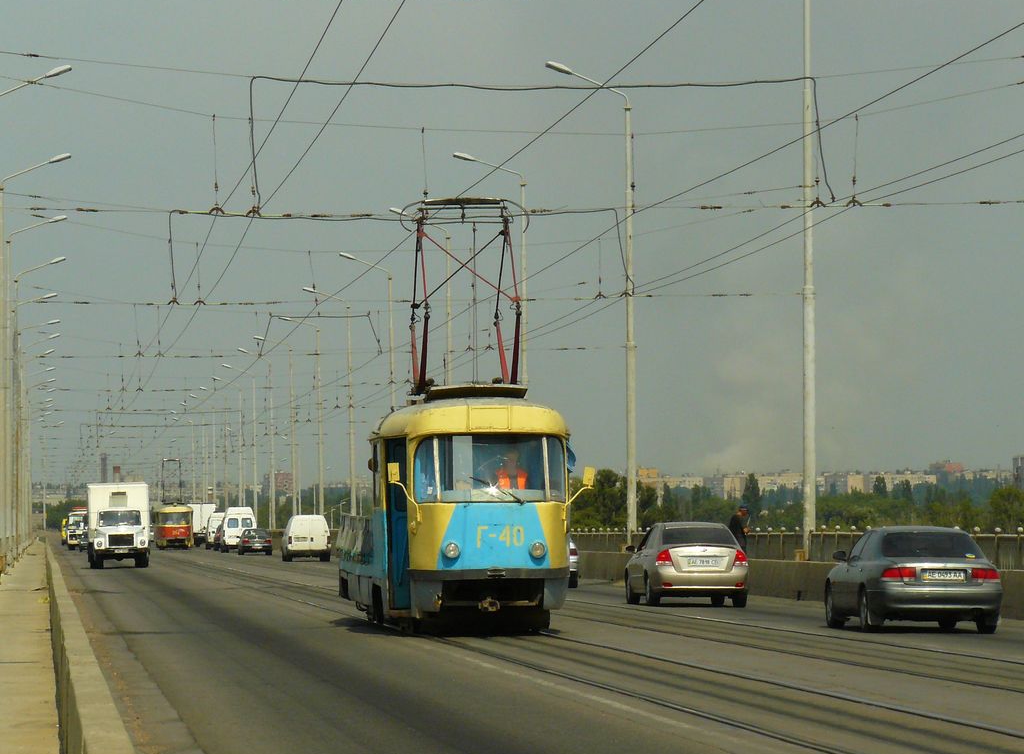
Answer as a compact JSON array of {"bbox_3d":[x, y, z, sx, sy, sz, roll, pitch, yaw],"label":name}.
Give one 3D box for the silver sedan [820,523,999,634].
[{"bbox_3d":[5.301,2.686,60.705,1.750,1.400,4.690,0,-2,-6],"label":"silver sedan"}]

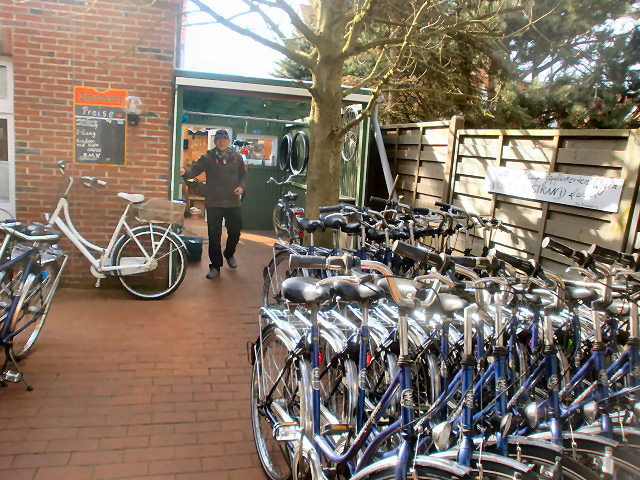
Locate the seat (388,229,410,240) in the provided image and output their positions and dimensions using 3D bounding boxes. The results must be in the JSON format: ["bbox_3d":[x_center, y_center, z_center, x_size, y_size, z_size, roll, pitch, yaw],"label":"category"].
[{"bbox_3d":[0.614,-0.043,4.050,0.200,0.100,0.255,-3,12,-31],"label":"seat"}]

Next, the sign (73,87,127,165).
[{"bbox_3d":[-2.164,-1.119,5.104,0.505,0.745,0.030,3,10,-9],"label":"sign"}]

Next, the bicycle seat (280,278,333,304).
[{"bbox_3d":[-0.055,0.222,2.280,0.200,0.100,0.255,-2,12,-27],"label":"bicycle seat"}]

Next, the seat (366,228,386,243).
[{"bbox_3d":[0.457,-0.036,4.150,0.190,0.105,0.260,0,11,-25],"label":"seat"}]

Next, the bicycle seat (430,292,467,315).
[{"bbox_3d":[0.608,0.301,2.530,0.190,0.105,0.260,-1,11,-26],"label":"bicycle seat"}]

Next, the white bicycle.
[{"bbox_3d":[-2.147,-0.015,4.841,1.820,1.170,0.620,3,10,-9],"label":"white bicycle"}]

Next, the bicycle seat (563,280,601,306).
[{"bbox_3d":[1.323,0.267,2.630,0.200,0.100,0.255,-2,12,-27],"label":"bicycle seat"}]

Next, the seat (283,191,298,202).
[{"bbox_3d":[-0.383,-0.587,6.950,0.190,0.110,0.270,-6,13,-15],"label":"seat"}]

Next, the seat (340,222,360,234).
[{"bbox_3d":[0.247,-0.093,4.200,0.190,0.105,0.260,0,11,-25],"label":"seat"}]

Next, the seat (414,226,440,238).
[{"bbox_3d":[0.858,-0.060,4.150,0.200,0.100,0.255,-3,12,-31],"label":"seat"}]

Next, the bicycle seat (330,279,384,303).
[{"bbox_3d":[0.176,0.227,2.330,0.200,0.100,0.255,-2,12,-27],"label":"bicycle seat"}]

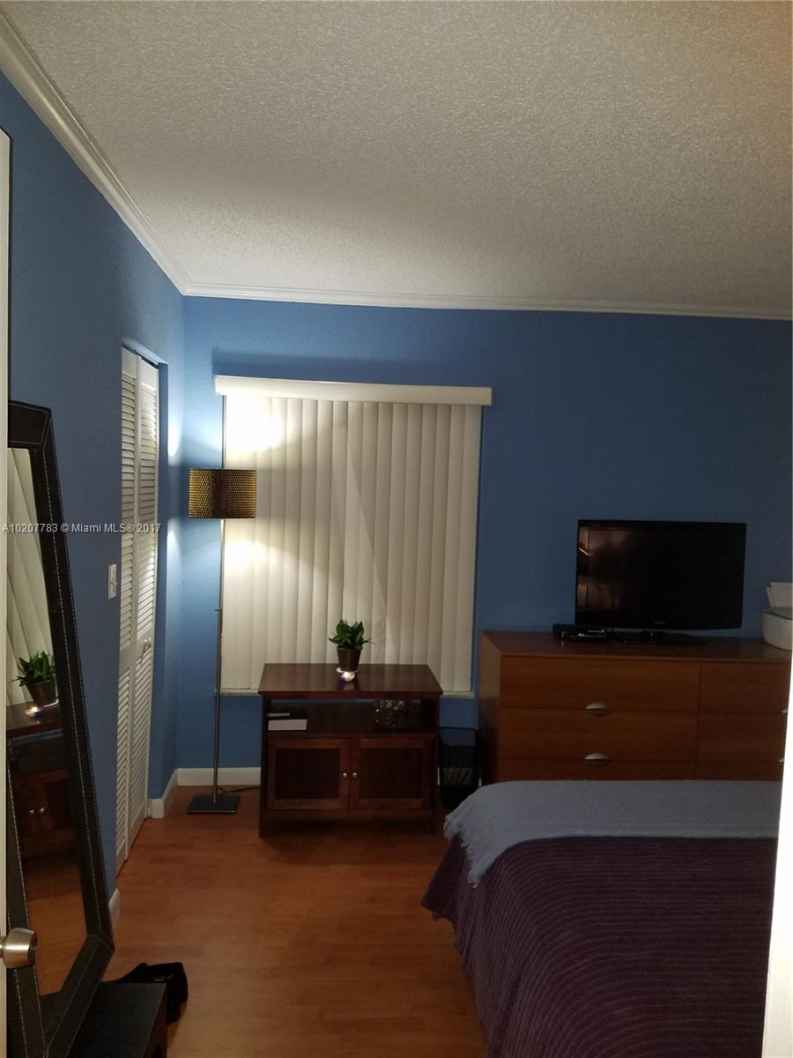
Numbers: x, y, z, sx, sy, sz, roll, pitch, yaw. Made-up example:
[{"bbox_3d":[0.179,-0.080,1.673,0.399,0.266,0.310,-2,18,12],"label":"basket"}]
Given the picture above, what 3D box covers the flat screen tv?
[{"bbox_3d":[1.266,0.231,3.832,0.828,0.531,0.083,1,3,-5],"label":"flat screen tv"}]

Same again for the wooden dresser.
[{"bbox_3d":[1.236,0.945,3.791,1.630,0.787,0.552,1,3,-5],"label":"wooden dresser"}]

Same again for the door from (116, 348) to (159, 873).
[{"bbox_3d":[-1.048,0.308,3.102,0.051,1.976,0.728,1,3,-5],"label":"door"}]

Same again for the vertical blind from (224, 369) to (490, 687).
[{"bbox_3d":[-0.218,0.053,3.869,1.306,1.509,0.096,1,3,-5],"label":"vertical blind"}]

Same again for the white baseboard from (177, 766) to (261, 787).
[{"bbox_3d":[-0.876,1.226,3.934,0.399,0.090,0.017,1,3,-5],"label":"white baseboard"}]

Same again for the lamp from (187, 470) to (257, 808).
[{"bbox_3d":[-0.814,0.500,3.678,0.307,1.571,0.307,1,3,-5],"label":"lamp"}]

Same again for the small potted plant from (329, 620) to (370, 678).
[{"bbox_3d":[-0.221,0.548,3.750,0.198,0.247,0.180,1,3,-5],"label":"small potted plant"}]

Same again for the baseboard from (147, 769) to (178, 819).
[{"bbox_3d":[-1.079,1.232,3.720,0.065,0.090,0.393,1,3,-5],"label":"baseboard"}]

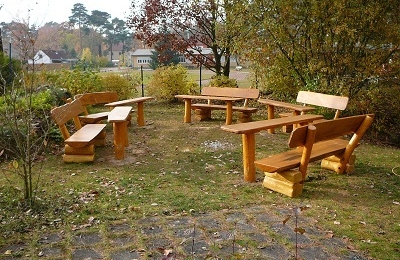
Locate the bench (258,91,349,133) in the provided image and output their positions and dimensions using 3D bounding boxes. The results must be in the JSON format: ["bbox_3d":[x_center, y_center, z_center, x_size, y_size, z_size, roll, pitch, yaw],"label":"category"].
[{"bbox_3d":[2.144,-0.303,8.531,1.295,0.866,1.942,-4,10,-19],"label":"bench"}]

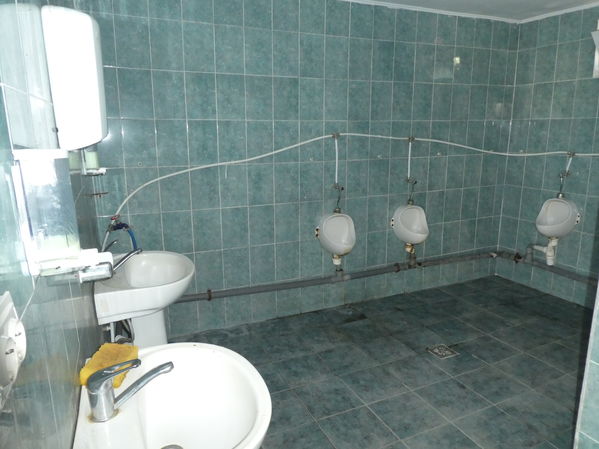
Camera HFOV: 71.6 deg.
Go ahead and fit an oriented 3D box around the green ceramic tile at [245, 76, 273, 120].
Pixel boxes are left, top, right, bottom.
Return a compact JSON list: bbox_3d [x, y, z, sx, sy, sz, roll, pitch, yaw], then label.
[{"bbox_3d":[-0.276,-0.878,2.892,0.200,0.300,0.010,-6,13,-22],"label":"green ceramic tile"}]

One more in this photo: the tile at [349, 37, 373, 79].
[{"bbox_3d":[0.458,-1.239,3.112,0.198,0.297,0.010,-6,14,-22],"label":"tile"}]

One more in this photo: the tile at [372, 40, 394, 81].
[{"bbox_3d":[0.642,-1.257,3.189,0.198,0.297,0.010,-6,14,-22],"label":"tile"}]

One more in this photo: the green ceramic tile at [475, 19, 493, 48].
[{"bbox_3d":[1.554,-1.605,3.502,0.198,0.235,0.010,-6,14,-23],"label":"green ceramic tile"}]

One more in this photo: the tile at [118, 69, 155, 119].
[{"bbox_3d":[-1.017,-0.805,2.588,0.200,0.300,0.010,-6,13,-22],"label":"tile"}]

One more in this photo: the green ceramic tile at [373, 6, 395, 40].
[{"bbox_3d":[0.641,-1.515,3.129,0.198,0.230,0.010,-6,14,-22],"label":"green ceramic tile"}]

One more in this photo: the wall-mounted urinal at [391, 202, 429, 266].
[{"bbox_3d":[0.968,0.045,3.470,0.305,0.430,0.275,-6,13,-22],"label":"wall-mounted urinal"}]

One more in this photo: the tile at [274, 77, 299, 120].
[{"bbox_3d":[-0.093,-0.894,2.960,0.200,0.300,0.010,-6,13,-22],"label":"tile"}]

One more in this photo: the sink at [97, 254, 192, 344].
[{"bbox_3d":[-0.749,0.600,2.114,0.450,0.780,0.570,-6,14,-22],"label":"sink"}]

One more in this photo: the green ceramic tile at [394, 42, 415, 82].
[{"bbox_3d":[0.822,-1.269,3.253,0.198,0.295,0.010,-6,14,-23],"label":"green ceramic tile"}]

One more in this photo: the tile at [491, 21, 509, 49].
[{"bbox_3d":[1.738,-1.625,3.579,0.198,0.235,0.010,-6,14,-23],"label":"tile"}]

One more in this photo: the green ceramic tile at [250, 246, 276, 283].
[{"bbox_3d":[-0.267,0.297,3.141,0.200,0.300,0.010,-6,13,-22],"label":"green ceramic tile"}]

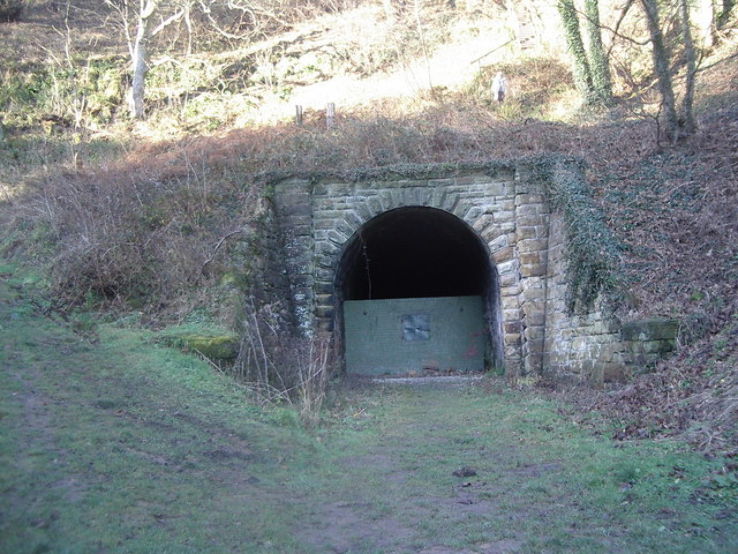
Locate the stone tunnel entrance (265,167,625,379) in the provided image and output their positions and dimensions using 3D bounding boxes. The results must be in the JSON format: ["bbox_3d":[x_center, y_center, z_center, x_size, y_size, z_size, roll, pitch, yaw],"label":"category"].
[{"bbox_3d":[2.200,-0.150,22.800,9.600,6.150,2.800,-2,-3,3],"label":"stone tunnel entrance"}]

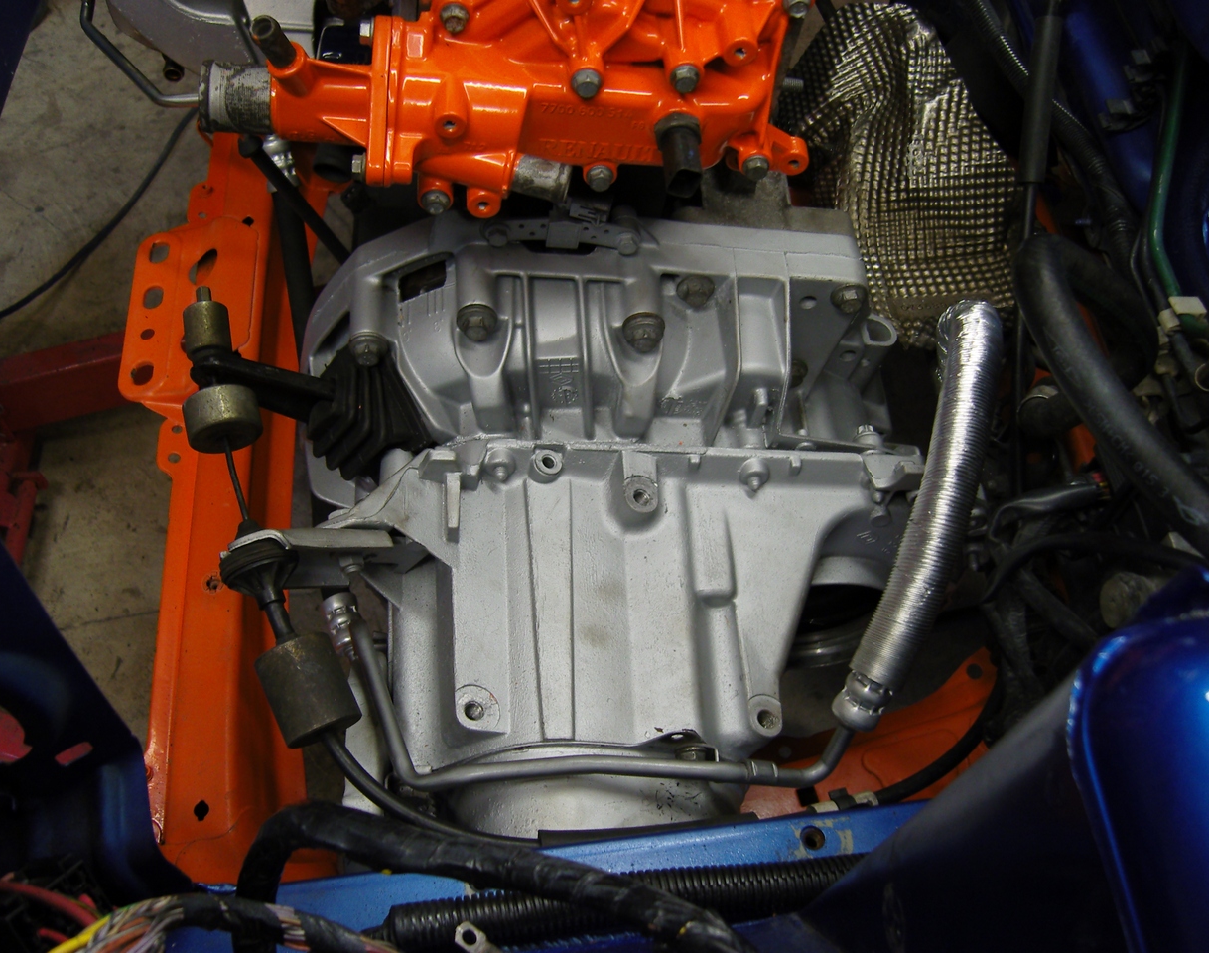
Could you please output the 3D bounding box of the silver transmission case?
[{"bbox_3d":[-0.015,0.080,0.891,0.407,0.330,0.398,1,58,-6],"label":"silver transmission case"}]

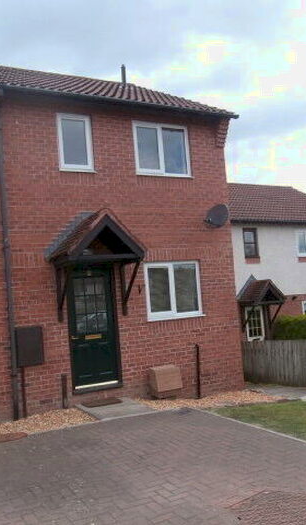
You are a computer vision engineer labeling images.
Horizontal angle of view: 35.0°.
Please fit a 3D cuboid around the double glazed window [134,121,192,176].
[{"bbox_3d":[0.193,-2.113,9.091,1.170,1.000,0.100,-3,-3,-27],"label":"double glazed window"}]

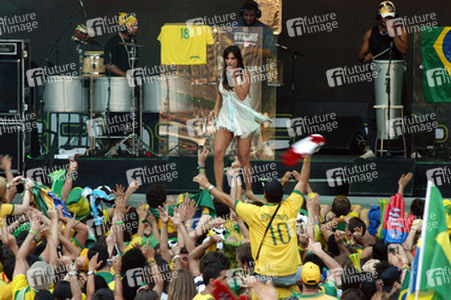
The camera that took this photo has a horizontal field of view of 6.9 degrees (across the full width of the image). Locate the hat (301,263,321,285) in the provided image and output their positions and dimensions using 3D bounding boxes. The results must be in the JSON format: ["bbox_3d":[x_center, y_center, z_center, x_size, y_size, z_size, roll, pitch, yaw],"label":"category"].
[{"bbox_3d":[0.803,1.133,35.300,0.180,0.155,0.270,-4,30,-7],"label":"hat"}]

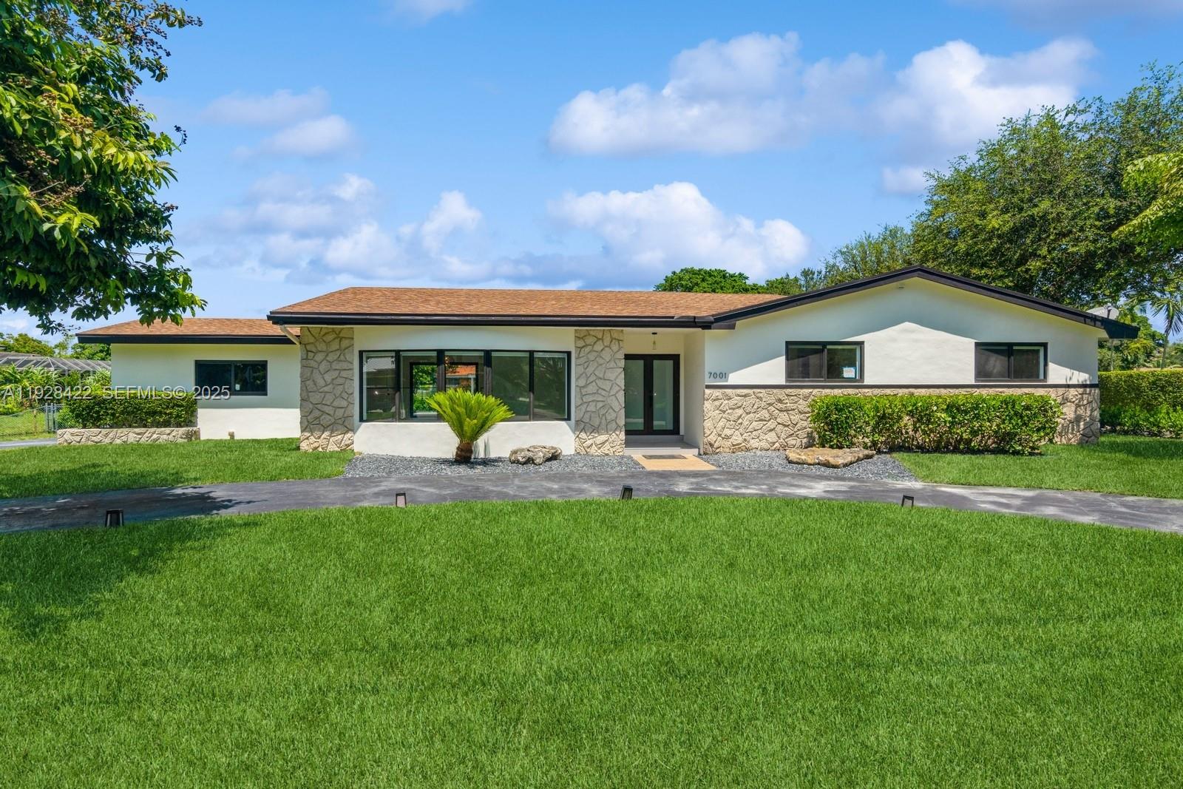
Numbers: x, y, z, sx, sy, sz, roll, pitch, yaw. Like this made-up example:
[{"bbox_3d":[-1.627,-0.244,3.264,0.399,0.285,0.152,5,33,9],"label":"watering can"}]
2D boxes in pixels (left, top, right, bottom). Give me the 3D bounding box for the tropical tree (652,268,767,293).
[{"bbox_3d":[6.850,-2.950,36.000,7.500,8.800,7.500,0,0,-5],"label":"tropical tree"}]

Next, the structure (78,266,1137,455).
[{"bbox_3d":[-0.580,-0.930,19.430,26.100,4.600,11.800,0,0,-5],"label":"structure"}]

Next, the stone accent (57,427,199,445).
[{"bbox_3d":[-12.247,1.080,16.613,3.250,0.450,0.660,0,0,-5],"label":"stone accent"}]

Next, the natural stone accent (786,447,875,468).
[{"bbox_3d":[4.900,1.290,12.800,1.720,0.310,1.050,0,0,-5],"label":"natural stone accent"}]

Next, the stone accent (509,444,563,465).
[{"bbox_3d":[-1.160,1.240,12.950,1.100,0.370,0.700,0,0,-5],"label":"stone accent"}]

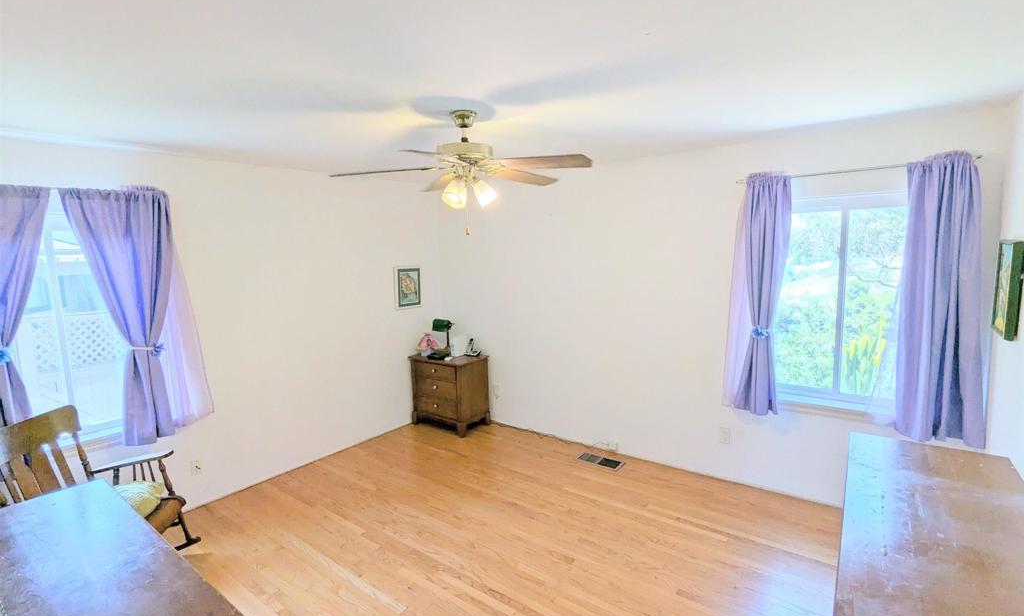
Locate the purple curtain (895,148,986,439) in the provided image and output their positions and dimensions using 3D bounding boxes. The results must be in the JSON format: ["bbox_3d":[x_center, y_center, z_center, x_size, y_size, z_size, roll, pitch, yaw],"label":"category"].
[{"bbox_3d":[2.400,-0.040,2.628,0.383,1.587,0.130,3,8,37],"label":"purple curtain"}]

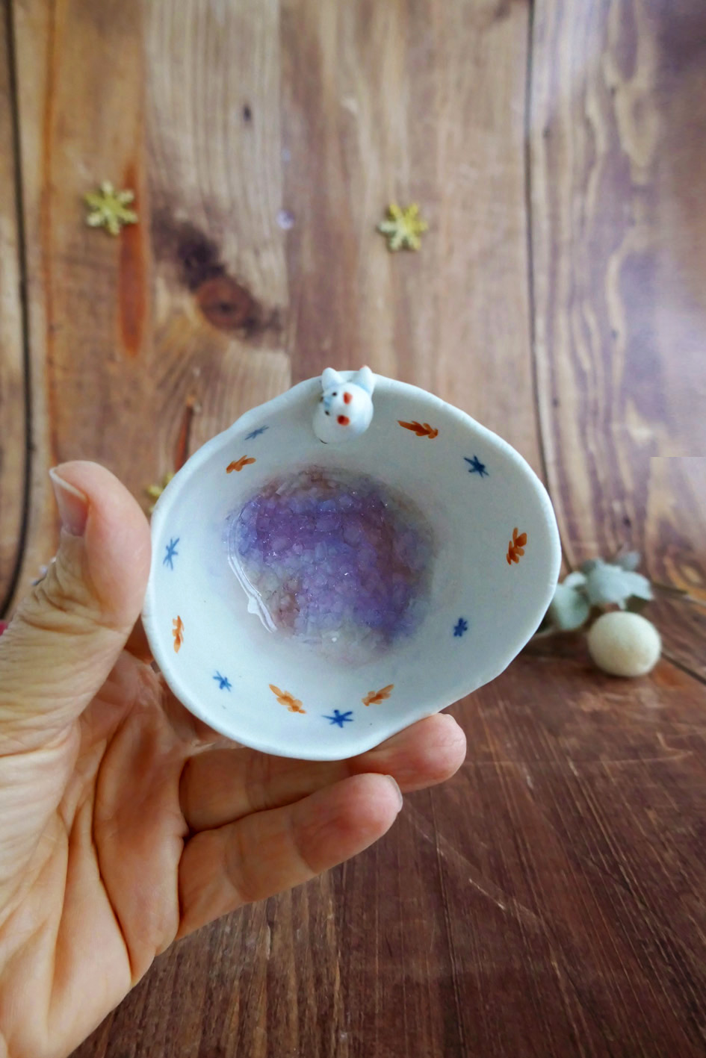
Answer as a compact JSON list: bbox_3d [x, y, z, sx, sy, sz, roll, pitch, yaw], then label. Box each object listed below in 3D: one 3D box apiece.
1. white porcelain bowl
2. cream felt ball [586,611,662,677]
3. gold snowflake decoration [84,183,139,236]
[{"bbox_3d":[-0.003,0.009,0.172,0.086,0.080,0.042,0,-3,-7],"label":"white porcelain bowl"},{"bbox_3d":[0.139,0.058,0.375,0.035,0.034,0.035,0,12,0],"label":"cream felt ball"},{"bbox_3d":[-0.159,-0.212,0.485,0.033,0.036,0.004,-10,9,-7],"label":"gold snowflake decoration"}]

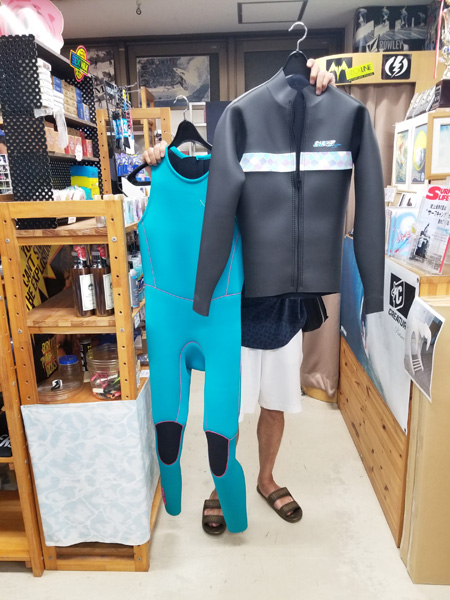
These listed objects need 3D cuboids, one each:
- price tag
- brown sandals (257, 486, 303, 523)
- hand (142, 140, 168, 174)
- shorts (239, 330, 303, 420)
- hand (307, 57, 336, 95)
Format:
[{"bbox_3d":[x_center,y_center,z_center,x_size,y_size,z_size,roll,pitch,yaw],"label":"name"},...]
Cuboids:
[{"bbox_3d":[-0.565,-0.570,1.743,0.005,0.062,0.070,3,15,17],"label":"price tag"},{"bbox_3d":[0.260,0.946,2.175,0.106,0.090,0.285,-11,17,-34],"label":"brown sandals"},{"bbox_3d":[-0.217,-0.441,1.394,0.085,0.100,0.095,0,14,3],"label":"hand"},{"bbox_3d":[0.147,0.260,2.042,0.390,0.470,0.260,-4,15,-12],"label":"shorts"},{"bbox_3d":[0.283,-0.656,1.329,0.090,0.105,0.095,0,14,3],"label":"hand"}]

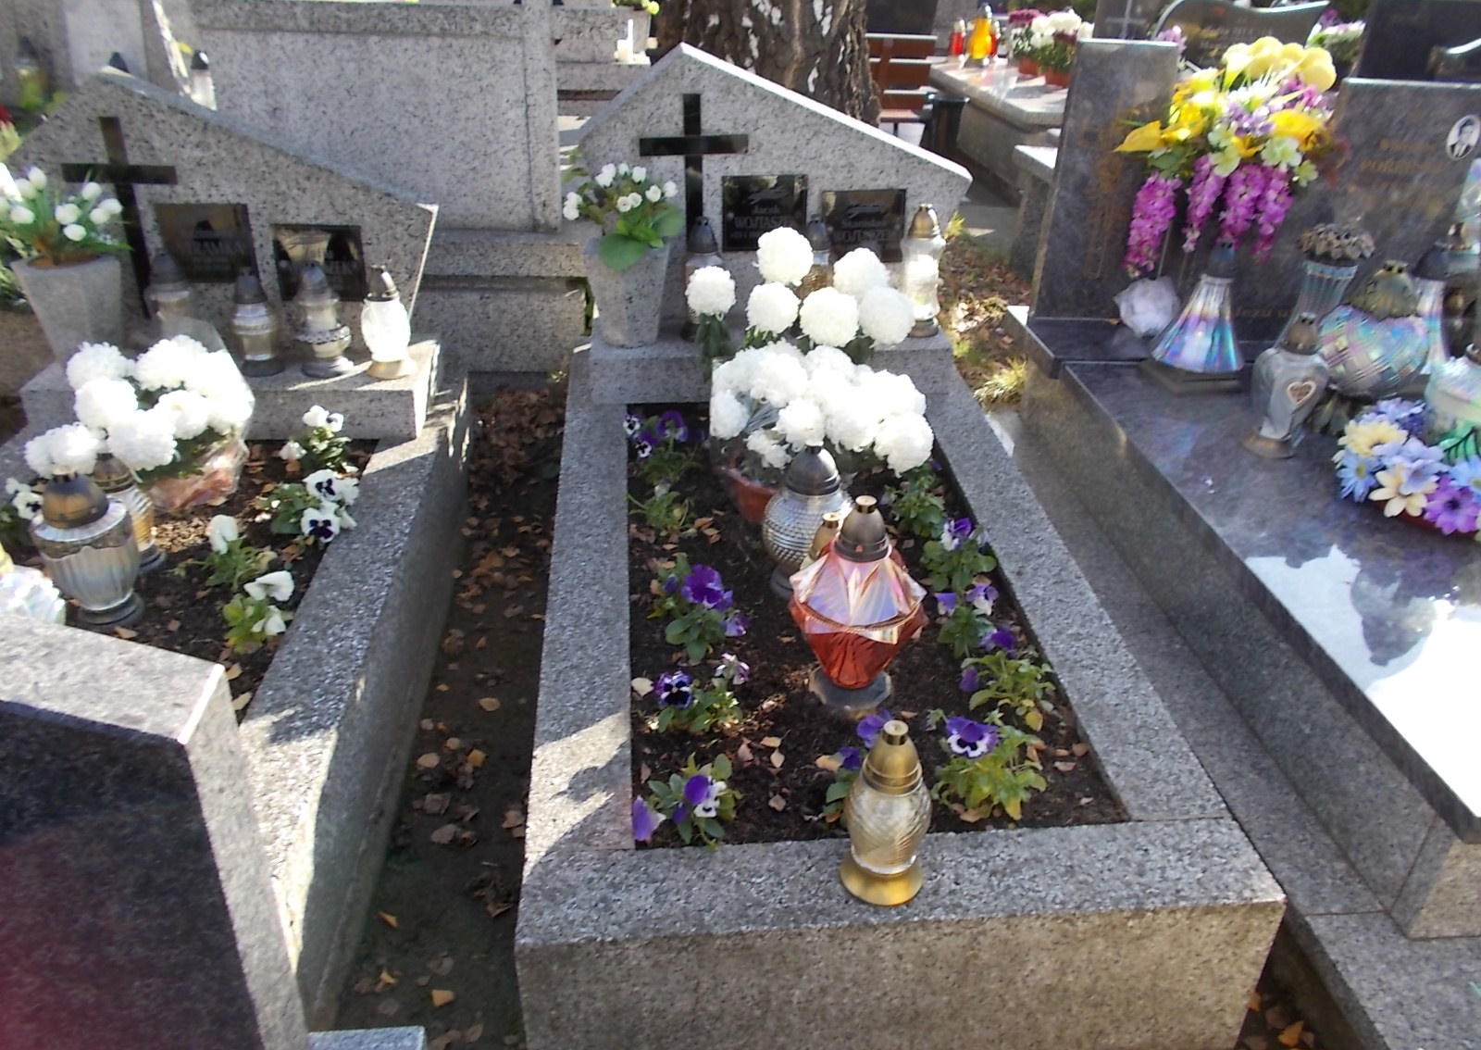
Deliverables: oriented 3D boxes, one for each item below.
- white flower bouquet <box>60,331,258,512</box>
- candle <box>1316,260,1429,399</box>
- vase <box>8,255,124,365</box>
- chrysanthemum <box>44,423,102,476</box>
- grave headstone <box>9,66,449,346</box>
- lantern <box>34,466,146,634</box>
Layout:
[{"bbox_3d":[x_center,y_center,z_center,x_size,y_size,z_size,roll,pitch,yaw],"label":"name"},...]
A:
[{"bbox_3d":[-1.200,-0.217,2.326,0.369,0.350,0.340,-2,32,-5],"label":"white flower bouquet"},{"bbox_3d":[1.278,-0.371,2.249,0.219,0.331,0.219,-2,32,-5],"label":"candle"},{"bbox_3d":[-1.444,-0.464,2.434,0.195,0.229,0.195,-2,32,-5],"label":"vase"},{"bbox_3d":[-1.293,-0.146,2.155,0.108,0.097,0.108,-2,32,-5],"label":"chrysanthemum"},{"bbox_3d":[-1.075,-0.661,2.413,0.832,0.602,0.084,-2,32,-5],"label":"grave headstone"},{"bbox_3d":[-1.148,0.029,1.959,0.172,0.282,0.172,-2,32,-5],"label":"lantern"}]

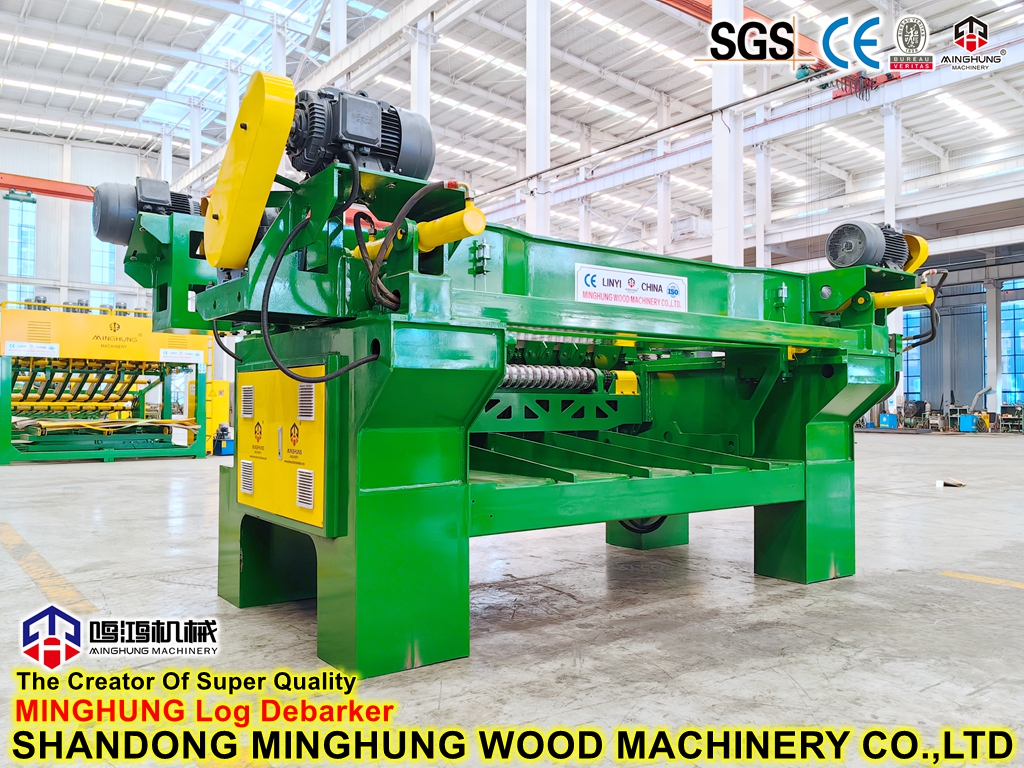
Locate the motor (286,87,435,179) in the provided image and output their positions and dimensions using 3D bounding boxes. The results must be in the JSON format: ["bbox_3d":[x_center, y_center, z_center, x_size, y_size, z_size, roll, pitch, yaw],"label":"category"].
[{"bbox_3d":[-0.529,-0.834,2.719,0.475,0.302,0.336,1,-2,-36],"label":"motor"}]

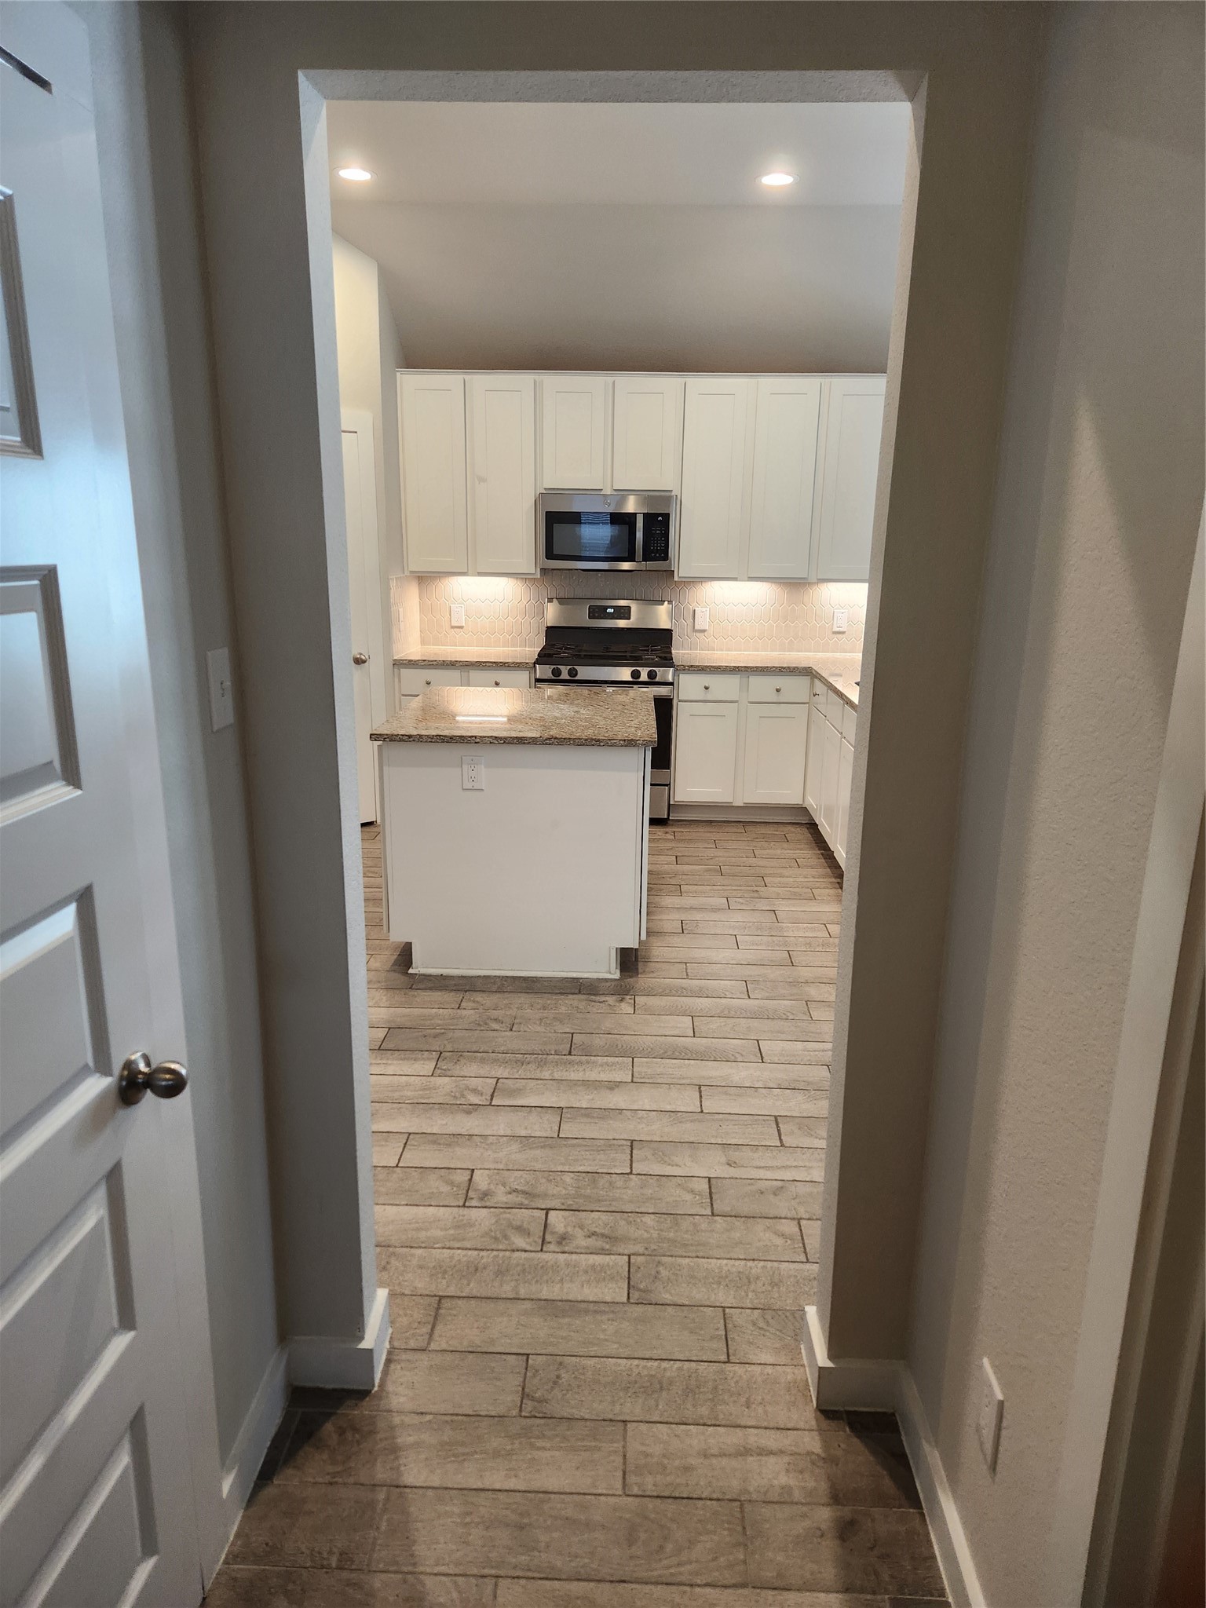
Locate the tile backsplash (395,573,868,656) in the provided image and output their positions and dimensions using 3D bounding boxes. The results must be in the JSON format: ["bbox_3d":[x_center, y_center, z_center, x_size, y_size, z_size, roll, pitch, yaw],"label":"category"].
[{"bbox_3d":[0.266,-1.067,6.143,2.775,0.453,0.640,1,15,2],"label":"tile backsplash"}]

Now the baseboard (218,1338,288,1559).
[{"bbox_3d":[-0.622,1.143,1.919,0.015,0.093,0.360,1,15,2],"label":"baseboard"}]

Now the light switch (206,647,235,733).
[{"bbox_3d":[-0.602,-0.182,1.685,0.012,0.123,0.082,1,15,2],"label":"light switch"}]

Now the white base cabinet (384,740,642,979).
[{"bbox_3d":[-0.299,0.080,4.385,0.967,0.878,1.102,1,14,2],"label":"white base cabinet"}]

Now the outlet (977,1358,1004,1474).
[{"bbox_3d":[0.559,0.887,1.550,0.006,0.120,0.075,1,14,2],"label":"outlet"}]

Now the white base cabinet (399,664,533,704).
[{"bbox_3d":[-0.765,-0.430,6.304,0.767,0.837,0.620,1,14,2],"label":"white base cabinet"}]

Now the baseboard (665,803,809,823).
[{"bbox_3d":[0.809,0.049,6.185,0.845,0.108,0.020,1,15,2],"label":"baseboard"}]

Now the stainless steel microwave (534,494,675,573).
[{"bbox_3d":[0.036,-1.549,6.105,0.752,0.407,0.400,1,14,2],"label":"stainless steel microwave"}]

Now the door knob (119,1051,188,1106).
[{"bbox_3d":[-0.596,0.366,1.412,0.066,0.066,0.066,1,15,2],"label":"door knob"}]

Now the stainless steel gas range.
[{"bbox_3d":[0.019,-0.545,6.243,0.760,1.210,0.695,1,15,2],"label":"stainless steel gas range"}]

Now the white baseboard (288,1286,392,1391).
[{"bbox_3d":[-0.513,1.053,2.108,0.161,0.097,0.160,1,14,2],"label":"white baseboard"}]

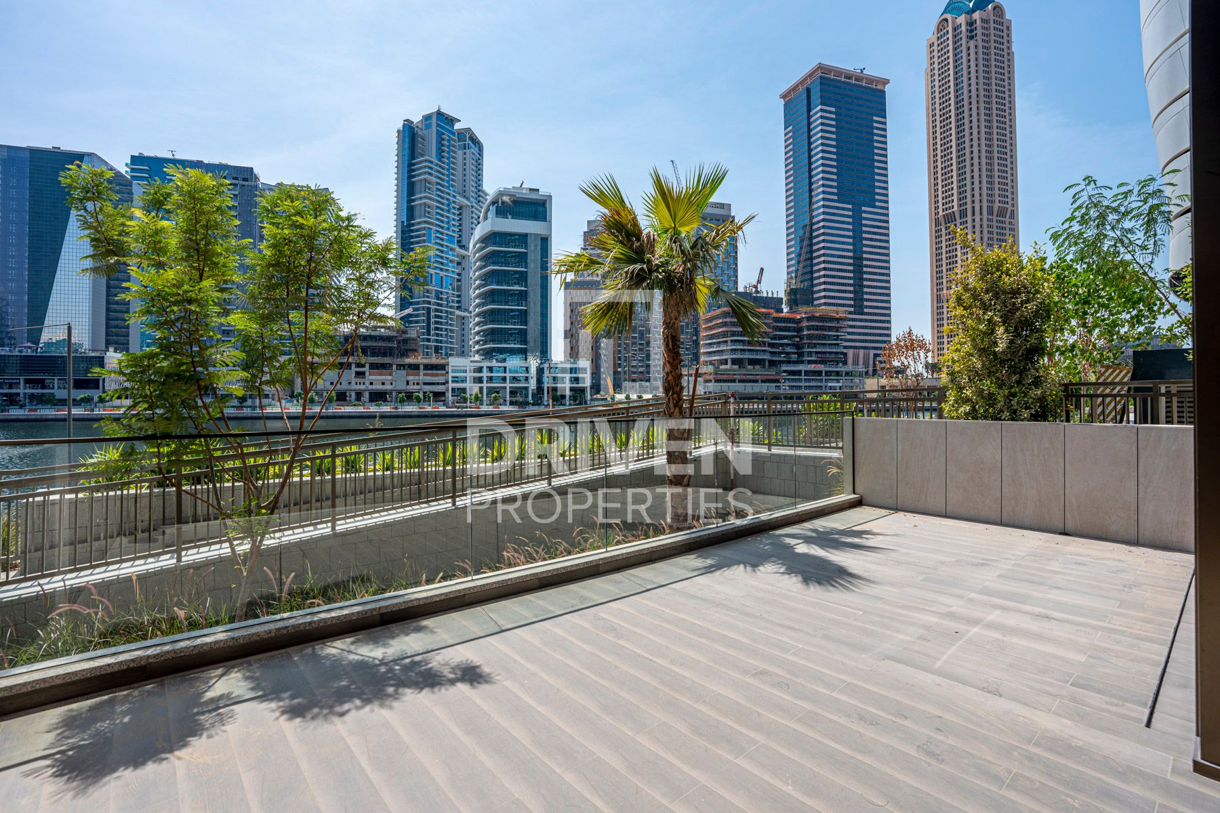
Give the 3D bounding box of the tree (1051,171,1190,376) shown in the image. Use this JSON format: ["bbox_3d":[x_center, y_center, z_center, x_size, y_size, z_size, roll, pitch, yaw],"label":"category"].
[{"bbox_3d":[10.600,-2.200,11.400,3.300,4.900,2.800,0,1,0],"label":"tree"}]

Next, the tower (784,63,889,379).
[{"bbox_3d":[133.460,-95.410,324.530,48.500,189.630,33.000,0,1,-19],"label":"tower"}]

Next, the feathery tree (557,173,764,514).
[{"bbox_3d":[0.620,-0.720,6.650,2.550,4.450,2.400,0,1,0],"label":"feathery tree"}]

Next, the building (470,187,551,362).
[{"bbox_3d":[-41.560,-44.970,230.810,31.500,82.400,28.000,0,1,-12],"label":"building"}]

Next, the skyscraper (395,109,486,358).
[{"bbox_3d":[-103.880,-86.220,338.510,26.000,166.300,53.000,0,1,27],"label":"skyscraper"}]

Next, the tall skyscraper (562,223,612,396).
[{"bbox_3d":[-12.500,-54.500,302.000,28.000,98.000,27.000,0,1,-5],"label":"tall skyscraper"}]

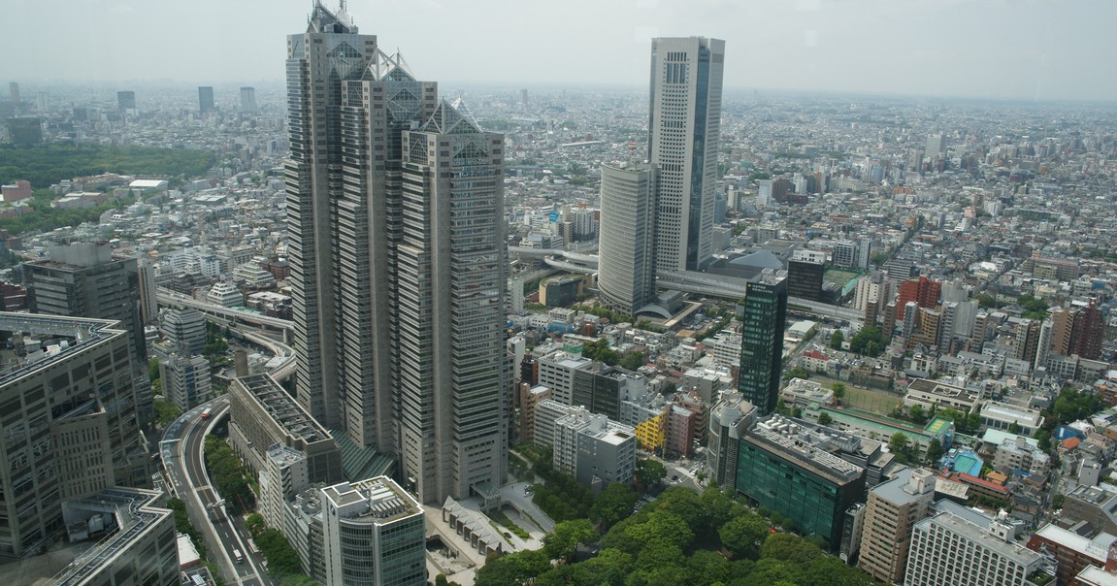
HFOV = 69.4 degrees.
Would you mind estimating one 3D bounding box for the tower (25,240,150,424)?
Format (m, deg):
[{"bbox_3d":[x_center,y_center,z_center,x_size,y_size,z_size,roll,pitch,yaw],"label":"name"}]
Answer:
[{"bbox_3d":[-250.070,26.130,433.860,36.300,109.000,37.000,7,16,22],"label":"tower"}]

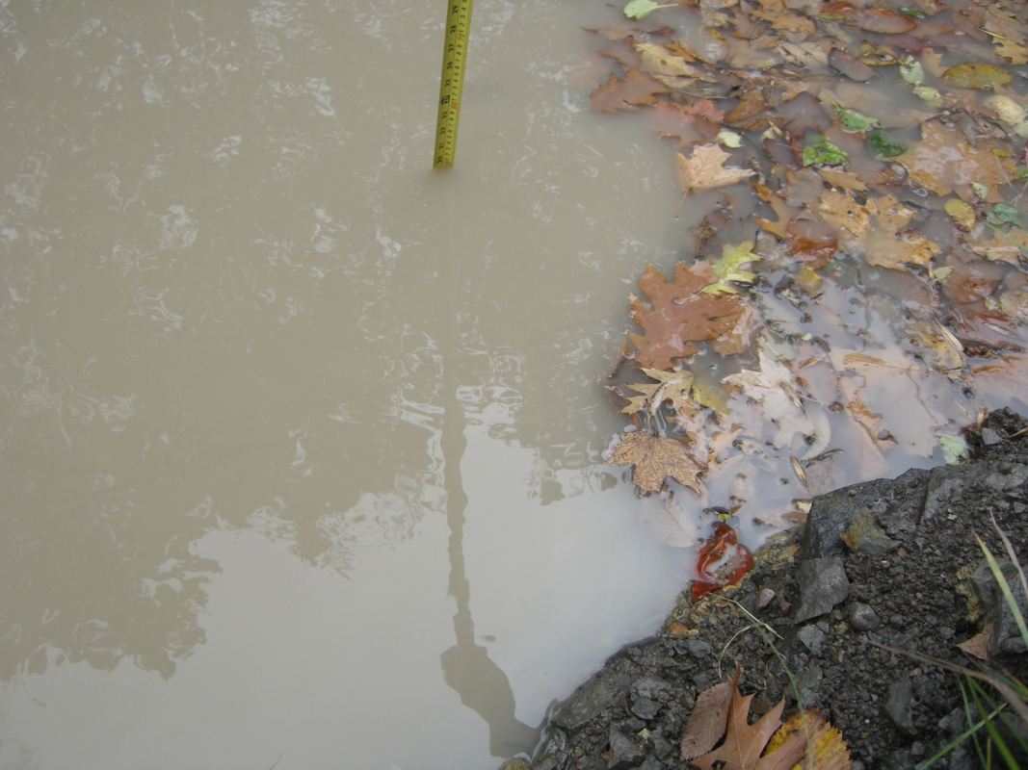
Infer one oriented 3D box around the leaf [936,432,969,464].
[{"bbox_3d":[0.436,0.063,1.118,0.025,0.010,0.037,-2,54,-6],"label":"leaf"}]

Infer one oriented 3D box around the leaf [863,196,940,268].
[{"bbox_3d":[0.443,-0.175,1.293,0.085,0.015,0.120,2,54,-3],"label":"leaf"}]

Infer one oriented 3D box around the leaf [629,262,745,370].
[{"bbox_3d":[0.174,-0.072,1.195,0.113,0.015,0.148,23,55,12],"label":"leaf"}]

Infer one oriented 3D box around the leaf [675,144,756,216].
[{"bbox_3d":[0.220,-0.234,1.301,0.095,0.020,0.138,23,55,12],"label":"leaf"}]

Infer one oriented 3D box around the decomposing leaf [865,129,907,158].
[{"bbox_3d":[0.453,-0.296,1.382,0.051,0.010,0.042,-22,59,-19],"label":"decomposing leaf"}]

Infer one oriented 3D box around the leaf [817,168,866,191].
[{"bbox_3d":[0.385,-0.240,1.323,0.044,0.010,0.043,-12,55,-13],"label":"leaf"}]

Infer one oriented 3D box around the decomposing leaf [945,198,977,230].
[{"bbox_3d":[0.518,-0.197,1.302,0.029,0.010,0.052,-13,55,-14],"label":"decomposing leaf"}]

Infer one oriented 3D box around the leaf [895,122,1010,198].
[{"bbox_3d":[0.535,-0.270,1.371,0.133,0.015,0.133,38,60,21],"label":"leaf"}]

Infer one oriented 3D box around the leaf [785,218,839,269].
[{"bbox_3d":[0.332,-0.160,1.259,0.064,0.015,0.065,33,57,19],"label":"leaf"}]

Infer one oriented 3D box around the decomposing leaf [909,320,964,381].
[{"bbox_3d":[0.446,-0.040,1.194,0.046,0.010,0.072,-6,55,-9],"label":"decomposing leaf"}]

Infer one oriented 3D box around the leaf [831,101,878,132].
[{"bbox_3d":[0.418,-0.332,1.406,0.064,0.012,0.038,28,57,15],"label":"leaf"}]

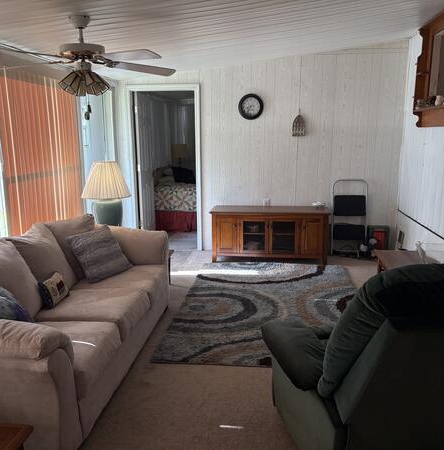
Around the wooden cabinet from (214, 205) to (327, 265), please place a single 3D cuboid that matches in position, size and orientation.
[{"bbox_3d":[0.569,0.115,5.437,1.376,0.611,0.471,1,12,6],"label":"wooden cabinet"}]

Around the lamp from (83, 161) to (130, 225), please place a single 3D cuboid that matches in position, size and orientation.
[{"bbox_3d":[-1.055,-0.220,4.203,0.482,0.738,0.482,1,12,6],"label":"lamp"}]

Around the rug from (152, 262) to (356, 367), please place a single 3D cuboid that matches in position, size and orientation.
[{"bbox_3d":[0.469,0.690,4.109,1.637,0.020,2.379,1,12,6],"label":"rug"}]

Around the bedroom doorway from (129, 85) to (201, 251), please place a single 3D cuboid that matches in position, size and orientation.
[{"bbox_3d":[-0.704,-0.704,5.769,0.894,2.098,0.130,1,12,6],"label":"bedroom doorway"}]

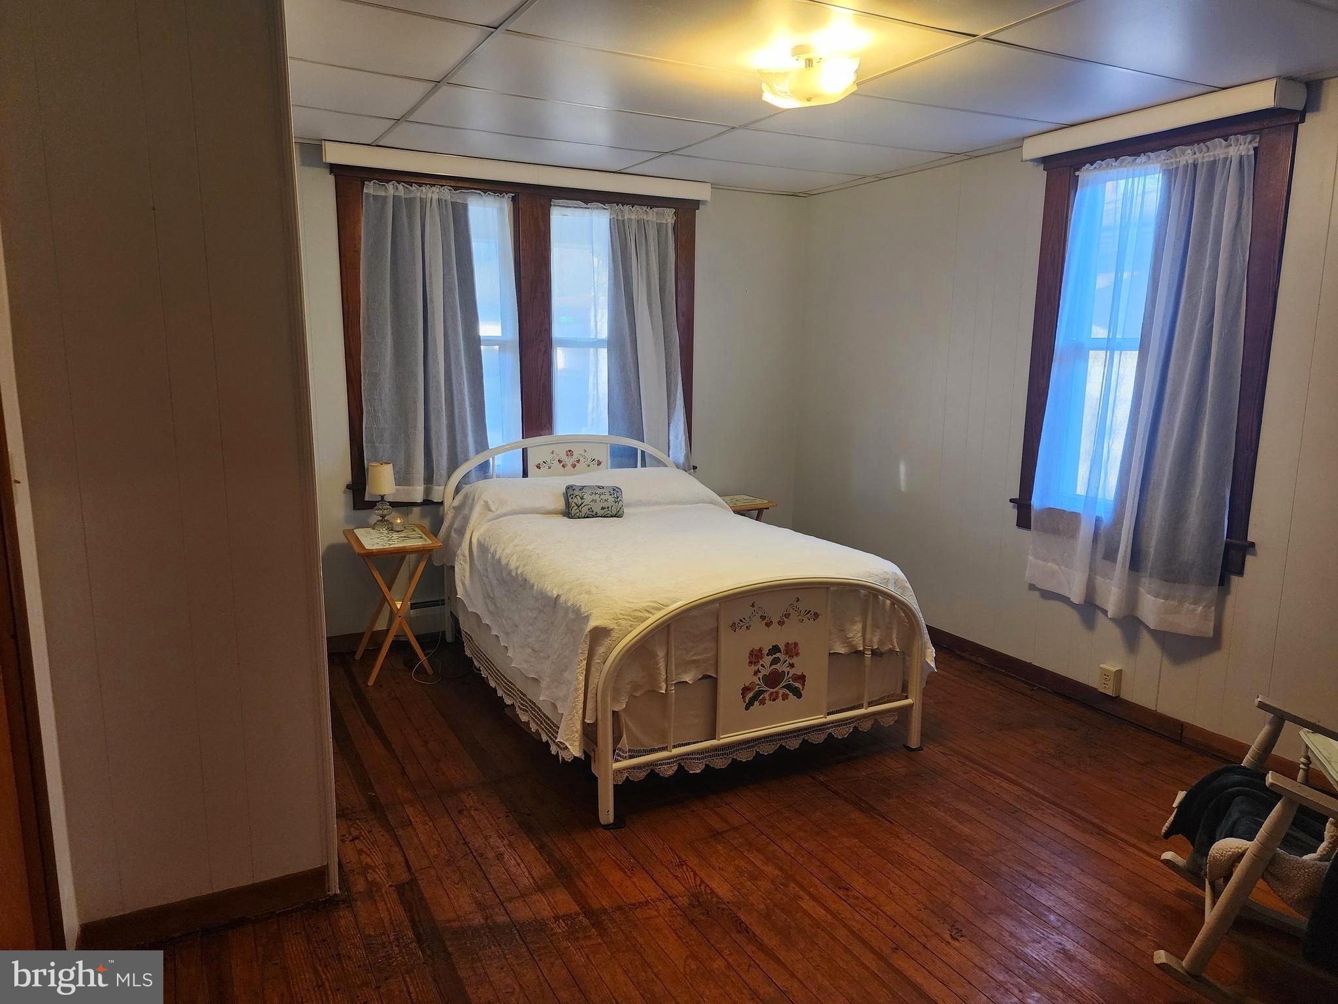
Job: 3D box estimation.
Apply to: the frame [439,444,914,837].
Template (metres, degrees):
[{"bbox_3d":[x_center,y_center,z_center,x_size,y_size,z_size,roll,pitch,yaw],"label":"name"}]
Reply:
[{"bbox_3d":[-0.082,0.326,3.993,1.380,1.066,2.060,-5,11,-27],"label":"frame"}]

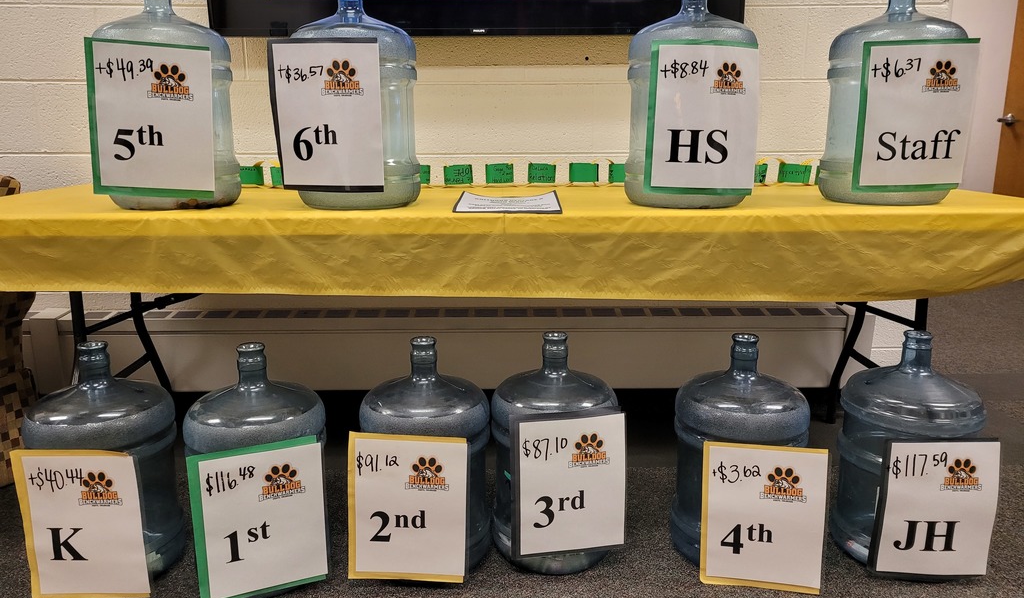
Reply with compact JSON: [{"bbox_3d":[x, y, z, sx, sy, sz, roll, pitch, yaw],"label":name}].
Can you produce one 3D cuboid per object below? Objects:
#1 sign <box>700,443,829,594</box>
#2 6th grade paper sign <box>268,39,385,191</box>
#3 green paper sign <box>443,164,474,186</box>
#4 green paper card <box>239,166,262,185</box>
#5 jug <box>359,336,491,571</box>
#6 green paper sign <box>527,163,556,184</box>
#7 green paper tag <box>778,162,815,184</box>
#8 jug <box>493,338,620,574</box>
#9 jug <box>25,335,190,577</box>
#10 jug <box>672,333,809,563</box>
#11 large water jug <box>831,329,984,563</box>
[{"bbox_3d":[0.493,0.429,1.506,0.233,0.304,0.012,1,12,14],"label":"sign"},{"bbox_3d":[-0.374,-0.370,1.566,0.227,0.301,0.012,1,15,5],"label":"6th grade paper sign"},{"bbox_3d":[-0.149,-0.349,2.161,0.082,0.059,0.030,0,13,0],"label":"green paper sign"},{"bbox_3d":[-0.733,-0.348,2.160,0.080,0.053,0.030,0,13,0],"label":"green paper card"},{"bbox_3d":[-0.180,0.322,1.632,0.274,0.488,0.274,0,13,0],"label":"jug"},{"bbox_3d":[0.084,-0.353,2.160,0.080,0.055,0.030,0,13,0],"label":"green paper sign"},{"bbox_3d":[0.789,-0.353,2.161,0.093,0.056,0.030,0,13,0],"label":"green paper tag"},{"bbox_3d":[0.091,0.310,1.648,0.273,0.486,0.273,0,13,0],"label":"jug"},{"bbox_3d":[-0.828,0.329,1.571,0.273,0.486,0.273,1,13,3],"label":"jug"},{"bbox_3d":[0.483,0.313,1.634,0.273,0.486,0.273,3,13,13],"label":"jug"},{"bbox_3d":[0.833,0.313,1.623,0.273,0.491,0.273,0,13,1],"label":"large water jug"}]

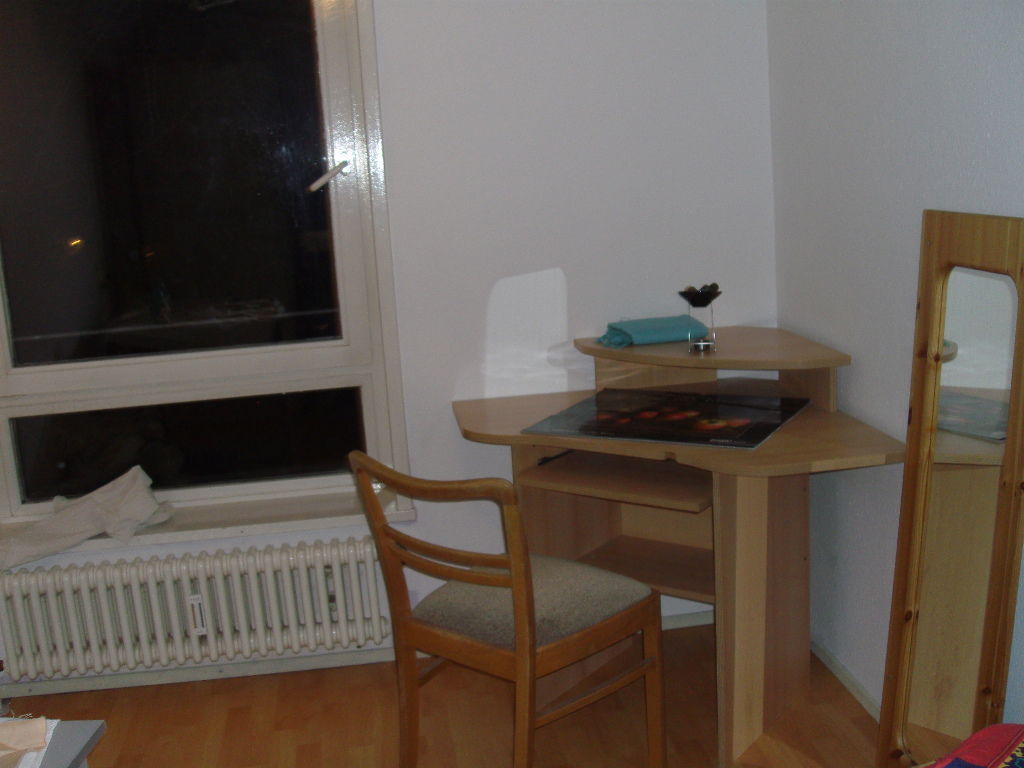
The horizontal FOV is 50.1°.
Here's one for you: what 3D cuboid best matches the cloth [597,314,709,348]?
[{"bbox_3d":[0.383,-0.139,2.985,0.285,0.050,0.145,-5,11,-6],"label":"cloth"}]

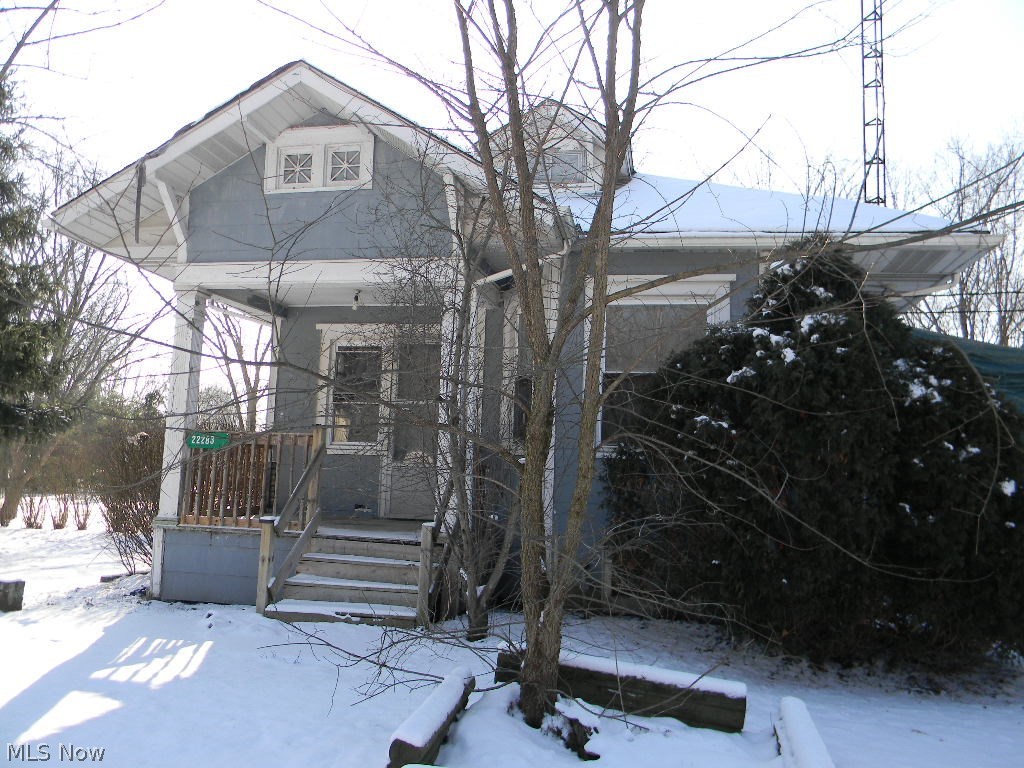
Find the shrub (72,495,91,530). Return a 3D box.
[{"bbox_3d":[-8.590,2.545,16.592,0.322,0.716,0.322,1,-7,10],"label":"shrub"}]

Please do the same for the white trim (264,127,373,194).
[{"bbox_3d":[-1.962,-2.305,8.404,1.164,0.710,0.099,1,-7,10],"label":"white trim"}]

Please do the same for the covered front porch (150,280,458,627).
[{"bbox_3d":[-1.896,0.652,8.867,3.076,3.176,3.015,1,-7,10],"label":"covered front porch"}]

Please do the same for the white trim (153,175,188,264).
[{"bbox_3d":[-3.449,-1.648,8.325,0.122,0.725,0.573,1,-7,10],"label":"white trim"}]

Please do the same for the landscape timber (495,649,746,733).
[{"bbox_3d":[0.640,1.837,5.089,1.650,0.229,0.206,-2,-8,33],"label":"landscape timber"}]

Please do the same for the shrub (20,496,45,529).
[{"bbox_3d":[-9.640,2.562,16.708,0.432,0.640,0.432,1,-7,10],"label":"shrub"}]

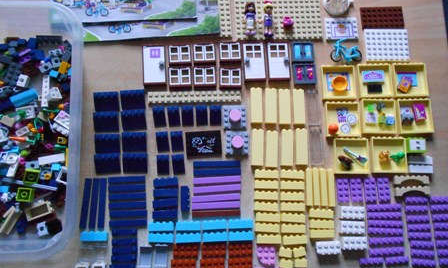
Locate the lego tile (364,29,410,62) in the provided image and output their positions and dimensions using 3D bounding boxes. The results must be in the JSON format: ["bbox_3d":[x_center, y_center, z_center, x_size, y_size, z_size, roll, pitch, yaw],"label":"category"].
[{"bbox_3d":[0.240,-0.130,0.496,0.064,0.005,0.048,-1,81,-3],"label":"lego tile"}]

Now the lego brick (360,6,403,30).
[{"bbox_3d":[0.235,-0.172,0.499,0.064,0.005,0.032,-2,82,-3],"label":"lego brick"}]

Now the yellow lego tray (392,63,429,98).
[{"bbox_3d":[0.267,-0.077,0.486,0.048,0.008,0.050,-1,81,-3],"label":"yellow lego tray"}]

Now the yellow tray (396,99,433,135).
[{"bbox_3d":[0.272,-0.026,0.482,0.048,0.008,0.050,-1,82,-3],"label":"yellow tray"}]

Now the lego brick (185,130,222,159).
[{"bbox_3d":[-0.027,0.014,0.458,0.048,0.003,0.032,-3,81,-4],"label":"lego brick"}]

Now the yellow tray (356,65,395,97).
[{"bbox_3d":[0.217,-0.077,0.486,0.048,0.008,0.050,-1,82,-3],"label":"yellow tray"}]

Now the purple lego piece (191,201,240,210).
[{"bbox_3d":[-0.010,0.095,0.446,0.064,0.003,0.008,-1,81,-3],"label":"purple lego piece"}]

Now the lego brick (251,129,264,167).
[{"bbox_3d":[0.045,0.018,0.460,0.016,0.008,0.050,1,81,-3],"label":"lego brick"}]

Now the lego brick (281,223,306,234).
[{"bbox_3d":[0.090,0.124,0.445,0.032,0.008,0.011,1,81,-3],"label":"lego brick"}]

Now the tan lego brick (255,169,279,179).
[{"bbox_3d":[0.057,0.054,0.458,0.032,0.008,0.011,0,81,-3],"label":"tan lego brick"}]

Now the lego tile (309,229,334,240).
[{"bbox_3d":[0.130,0.132,0.448,0.032,0.008,0.011,0,82,-2],"label":"lego tile"}]

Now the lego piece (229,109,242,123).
[{"bbox_3d":[0.015,-0.025,0.460,0.016,0.011,0.016,1,81,-3],"label":"lego piece"}]

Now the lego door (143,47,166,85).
[{"bbox_3d":[-0.097,-0.097,0.469,0.032,0.009,0.058,-2,81,-3],"label":"lego door"}]

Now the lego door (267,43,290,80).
[{"bbox_3d":[0.077,-0.105,0.481,0.032,0.009,0.059,-2,82,-3],"label":"lego door"}]

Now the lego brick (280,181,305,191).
[{"bbox_3d":[0.092,0.069,0.457,0.032,0.008,0.011,1,81,-3],"label":"lego brick"}]

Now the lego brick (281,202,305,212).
[{"bbox_3d":[0.092,0.098,0.454,0.032,0.008,0.011,2,82,-2],"label":"lego brick"}]

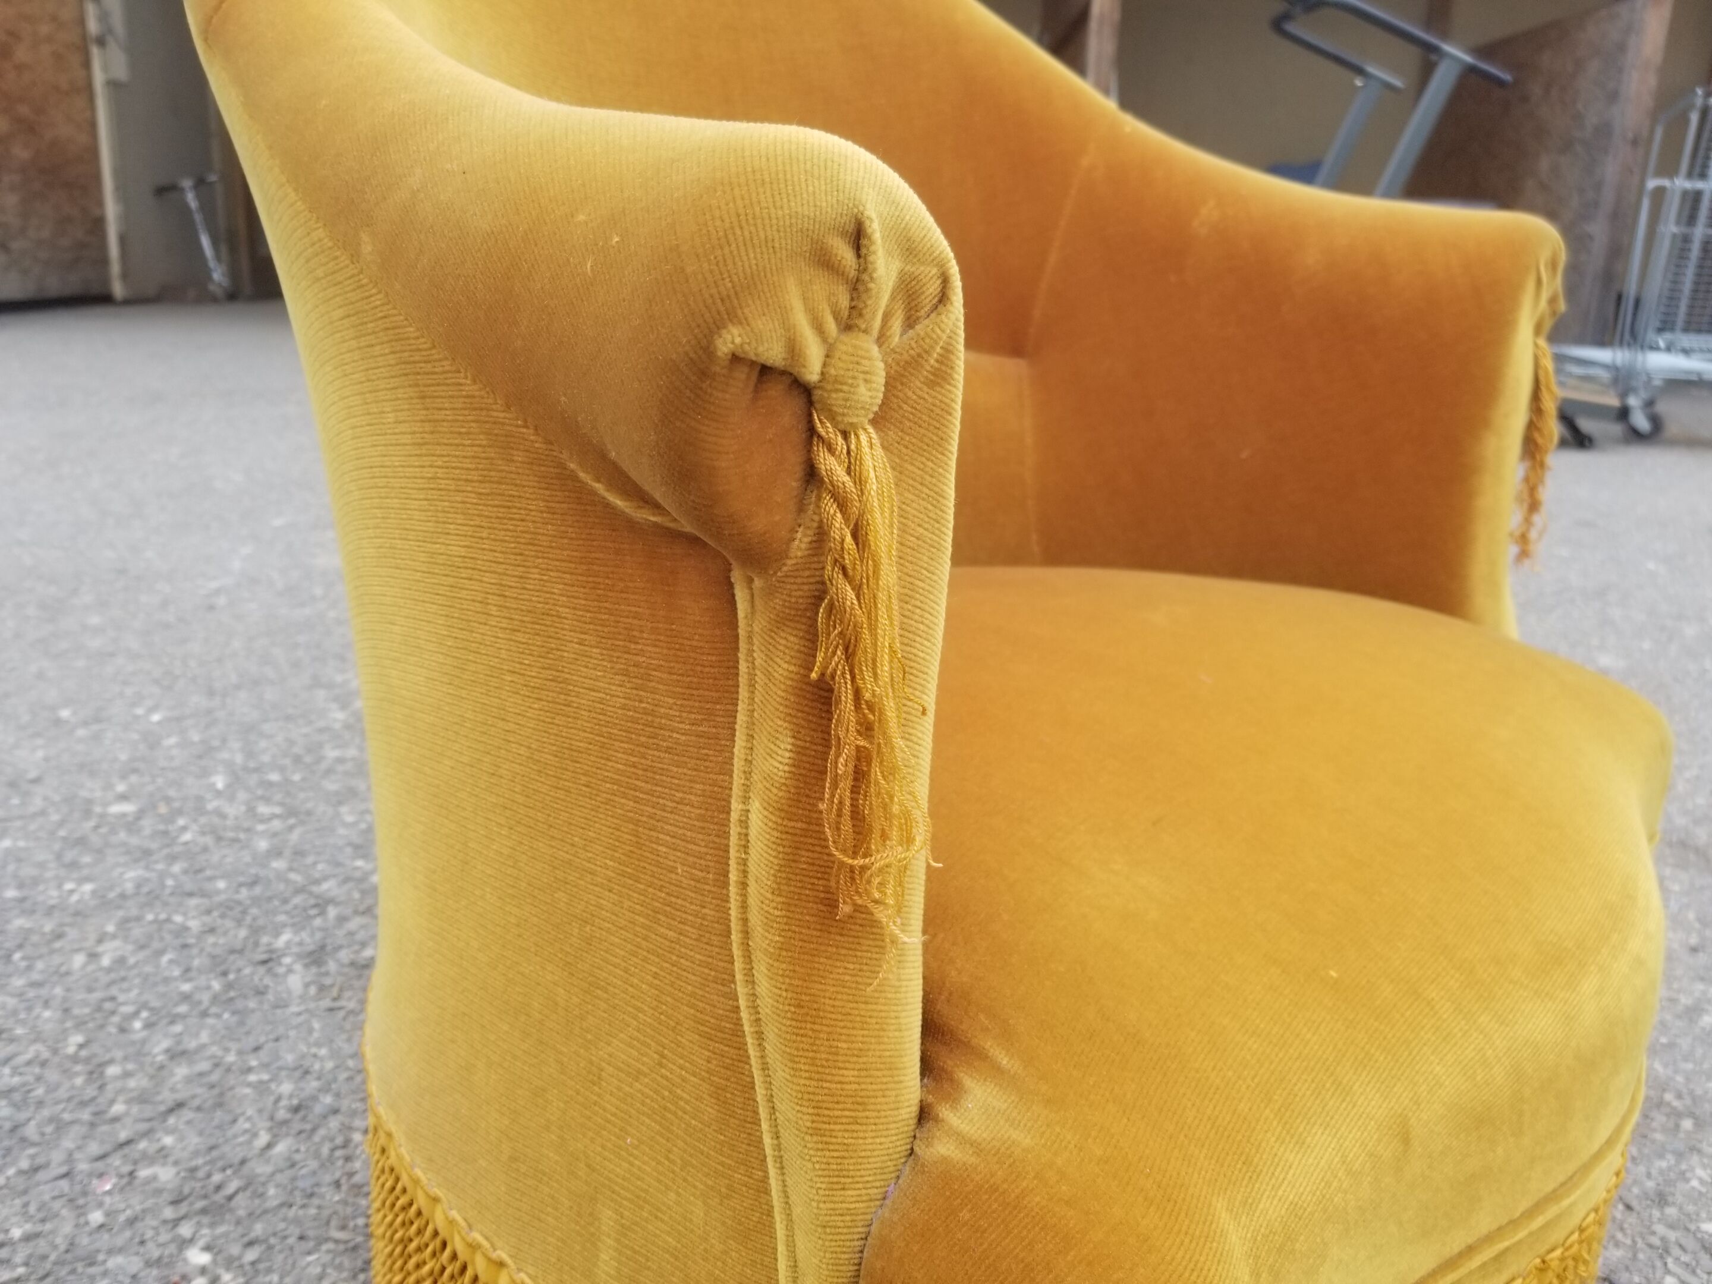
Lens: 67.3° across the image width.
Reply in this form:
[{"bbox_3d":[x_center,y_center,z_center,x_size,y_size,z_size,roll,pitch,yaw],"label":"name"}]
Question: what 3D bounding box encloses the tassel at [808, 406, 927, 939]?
[{"bbox_3d":[0.004,0.007,0.328,0.019,0.135,0.027,11,20,41],"label":"tassel"}]

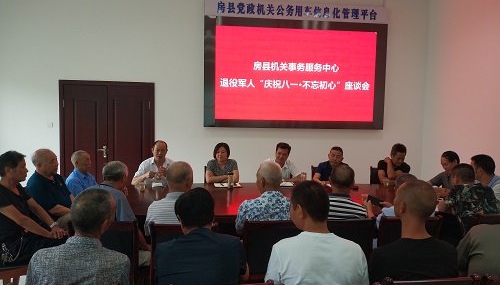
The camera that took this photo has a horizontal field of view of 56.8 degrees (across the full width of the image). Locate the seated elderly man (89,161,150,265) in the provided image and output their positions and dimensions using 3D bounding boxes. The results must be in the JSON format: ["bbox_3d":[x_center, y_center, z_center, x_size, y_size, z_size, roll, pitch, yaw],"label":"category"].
[{"bbox_3d":[-0.960,0.789,3.420,0.500,1.280,0.800,2,3,20],"label":"seated elderly man"}]

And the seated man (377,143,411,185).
[{"bbox_3d":[1.920,0.713,6.200,0.530,1.300,0.760,1,3,-8],"label":"seated man"}]

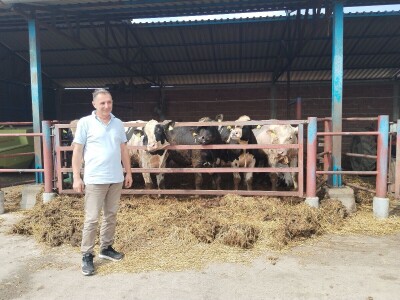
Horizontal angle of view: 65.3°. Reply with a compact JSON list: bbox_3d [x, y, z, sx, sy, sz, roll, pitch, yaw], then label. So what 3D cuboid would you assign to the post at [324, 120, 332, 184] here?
[{"bbox_3d":[2.521,0.088,6.120,0.165,1.334,0.165,0,3,7],"label":"post"}]

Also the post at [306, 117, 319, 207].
[{"bbox_3d":[1.785,0.236,4.950,0.215,1.510,0.215,0,3,7],"label":"post"}]

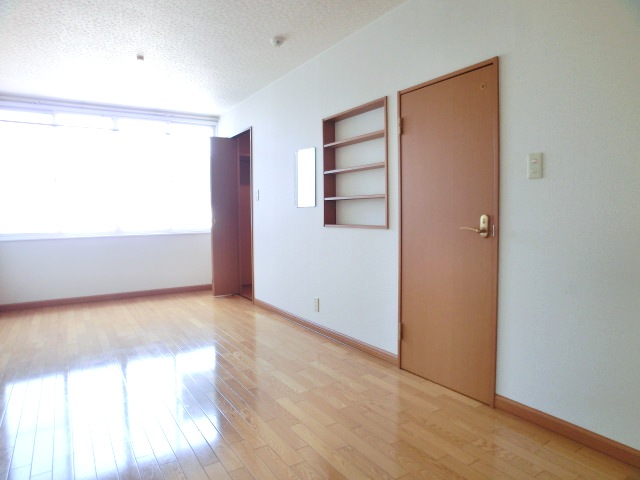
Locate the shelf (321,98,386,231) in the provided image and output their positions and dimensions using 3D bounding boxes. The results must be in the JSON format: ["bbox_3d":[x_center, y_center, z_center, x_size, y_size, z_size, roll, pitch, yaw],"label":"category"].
[{"bbox_3d":[0.294,-0.546,3.011,0.123,0.905,0.766,-3,4,-35],"label":"shelf"}]

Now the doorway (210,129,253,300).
[{"bbox_3d":[-1.044,-0.257,4.739,0.320,2.052,0.800,-3,4,-35],"label":"doorway"}]

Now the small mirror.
[{"bbox_3d":[-0.140,-0.554,3.525,0.018,0.521,0.350,-3,4,-35],"label":"small mirror"}]

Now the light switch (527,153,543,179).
[{"bbox_3d":[1.033,-0.354,1.859,0.013,0.122,0.072,-3,4,-35],"label":"light switch"}]

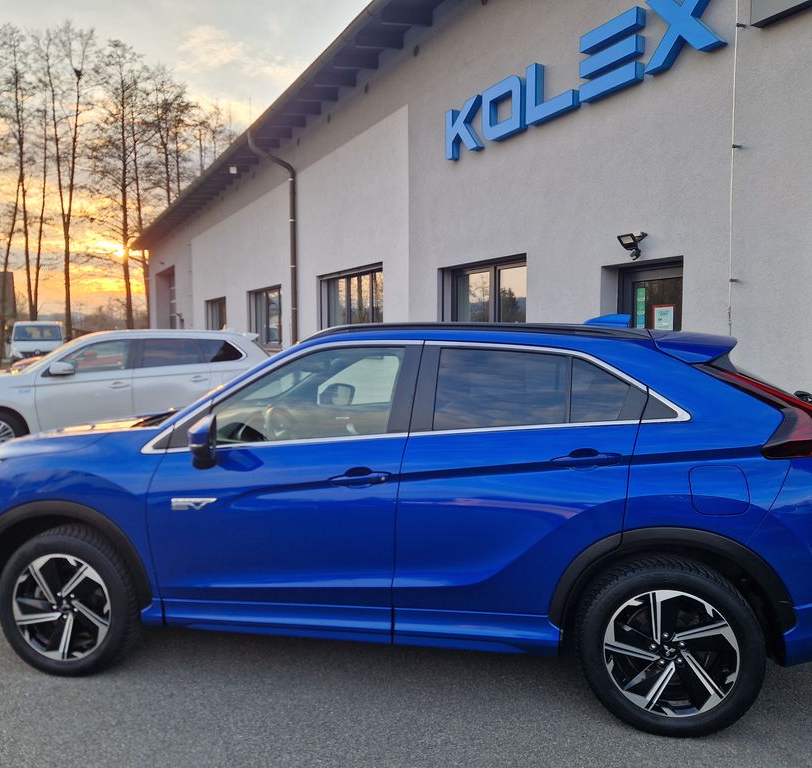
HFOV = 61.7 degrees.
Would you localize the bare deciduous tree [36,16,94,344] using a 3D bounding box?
[{"bbox_3d":[-19.697,-10.742,39.398,3.460,19.750,3.460,-2,4,-26],"label":"bare deciduous tree"}]

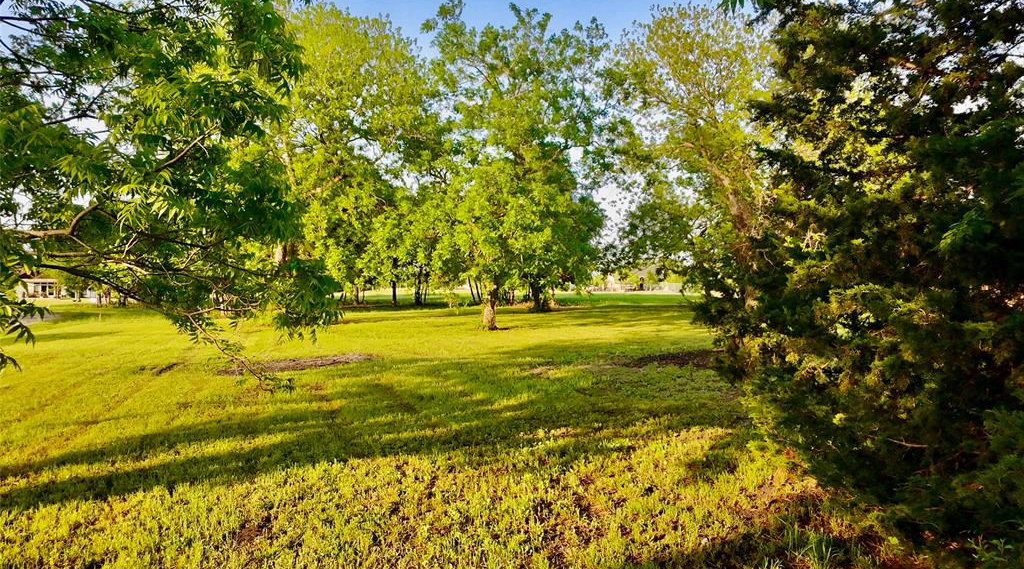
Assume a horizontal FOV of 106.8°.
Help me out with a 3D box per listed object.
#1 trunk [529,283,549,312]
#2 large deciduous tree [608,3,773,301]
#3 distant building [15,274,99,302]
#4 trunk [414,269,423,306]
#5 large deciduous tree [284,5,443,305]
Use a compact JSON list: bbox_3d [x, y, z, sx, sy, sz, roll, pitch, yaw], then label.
[{"bbox_3d":[1.498,0.735,21.500,1.131,1.696,1.000,0,0,0],"label":"trunk"},{"bbox_3d":[8.918,-6.445,19.000,8.194,15.288,7.800,0,0,0],"label":"large deciduous tree"},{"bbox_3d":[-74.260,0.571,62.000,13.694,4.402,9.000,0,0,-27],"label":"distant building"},{"bbox_3d":[-6.638,0.213,27.000,0.568,2.698,0.500,0,0,0],"label":"trunk"},{"bbox_3d":[-8.005,-6.846,20.500,8.517,16.495,8.000,0,0,0],"label":"large deciduous tree"}]

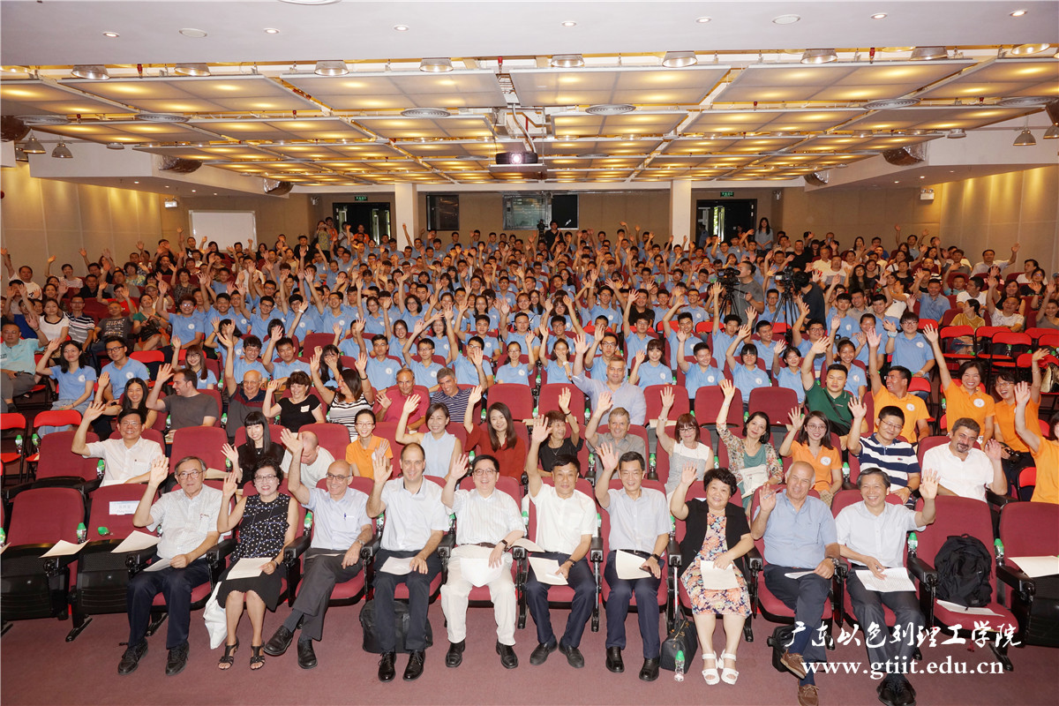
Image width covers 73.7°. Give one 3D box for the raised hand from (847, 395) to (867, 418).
[{"bbox_3d":[2.578,0.427,5.550,0.145,0.190,0.080,2,9,19],"label":"raised hand"}]

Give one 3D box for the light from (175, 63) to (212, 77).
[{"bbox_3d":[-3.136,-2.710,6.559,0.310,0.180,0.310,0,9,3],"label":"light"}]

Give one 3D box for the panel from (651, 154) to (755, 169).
[{"bbox_3d":[3.641,-4.037,14.759,2.220,0.070,1.830,0,8,3],"label":"panel"}]

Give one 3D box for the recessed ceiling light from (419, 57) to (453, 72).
[{"bbox_3d":[-0.849,-2.682,6.484,0.310,0.160,0.310,0,9,3],"label":"recessed ceiling light"}]

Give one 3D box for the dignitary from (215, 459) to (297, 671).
[{"bbox_3d":[-1.899,1.426,5.009,0.560,1.290,0.780,-1,9,-3],"label":"dignitary"}]

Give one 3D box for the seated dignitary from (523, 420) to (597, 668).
[{"bbox_3d":[0.256,1.270,4.936,0.540,1.510,0.760,0,8,4],"label":"seated dignitary"}]

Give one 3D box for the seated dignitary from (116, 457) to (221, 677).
[{"bbox_3d":[-2.464,1.414,4.907,0.600,1.280,0.840,-1,9,-4],"label":"seated dignitary"}]

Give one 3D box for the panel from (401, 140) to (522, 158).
[{"bbox_3d":[-1.174,-3.694,12.716,2.200,0.070,1.830,0,8,3],"label":"panel"}]

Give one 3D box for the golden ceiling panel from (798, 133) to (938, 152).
[{"bbox_3d":[5.932,-3.738,12.565,2.000,0.060,1.696,0,8,3],"label":"golden ceiling panel"}]

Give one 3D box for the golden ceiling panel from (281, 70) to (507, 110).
[{"bbox_3d":[-1.434,-3.012,8.113,2.234,0.060,1.696,0,8,3],"label":"golden ceiling panel"}]

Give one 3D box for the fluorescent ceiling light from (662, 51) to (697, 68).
[{"bbox_3d":[1.438,-2.854,6.758,0.320,0.170,0.320,0,8,3],"label":"fluorescent ceiling light"}]

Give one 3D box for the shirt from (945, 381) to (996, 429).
[{"bbox_3d":[4.059,0.524,6.500,0.430,0.520,0.260,3,9,23],"label":"shirt"}]

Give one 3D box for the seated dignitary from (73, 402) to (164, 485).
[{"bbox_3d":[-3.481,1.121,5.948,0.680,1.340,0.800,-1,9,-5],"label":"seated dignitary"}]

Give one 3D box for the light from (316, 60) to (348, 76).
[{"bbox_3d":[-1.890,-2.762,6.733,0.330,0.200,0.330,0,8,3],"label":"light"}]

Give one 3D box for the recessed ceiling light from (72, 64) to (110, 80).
[{"bbox_3d":[-4.142,-2.695,6.649,0.310,0.160,0.310,0,9,3],"label":"recessed ceiling light"}]

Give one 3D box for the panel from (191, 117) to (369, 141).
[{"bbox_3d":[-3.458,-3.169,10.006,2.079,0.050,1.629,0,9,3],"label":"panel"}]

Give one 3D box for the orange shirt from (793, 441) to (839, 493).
[{"bbox_3d":[2.348,0.952,5.839,0.400,0.480,0.260,2,8,14],"label":"orange shirt"}]

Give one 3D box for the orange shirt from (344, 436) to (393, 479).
[{"bbox_3d":[-1.438,0.984,6.285,0.420,0.500,0.280,0,8,3],"label":"orange shirt"}]

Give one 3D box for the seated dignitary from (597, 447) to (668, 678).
[{"bbox_3d":[0.709,1.310,4.785,0.520,1.330,0.960,0,8,6],"label":"seated dignitary"}]

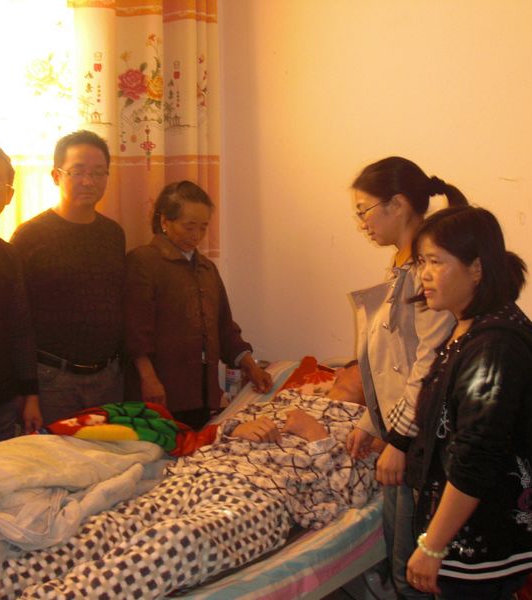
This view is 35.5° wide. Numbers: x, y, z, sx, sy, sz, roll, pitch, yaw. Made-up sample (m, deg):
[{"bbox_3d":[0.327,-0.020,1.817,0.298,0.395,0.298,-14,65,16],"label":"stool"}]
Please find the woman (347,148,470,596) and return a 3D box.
[{"bbox_3d":[0.372,0.429,2.238,0.350,1.610,0.460,-2,9,-16],"label":"woman"}]

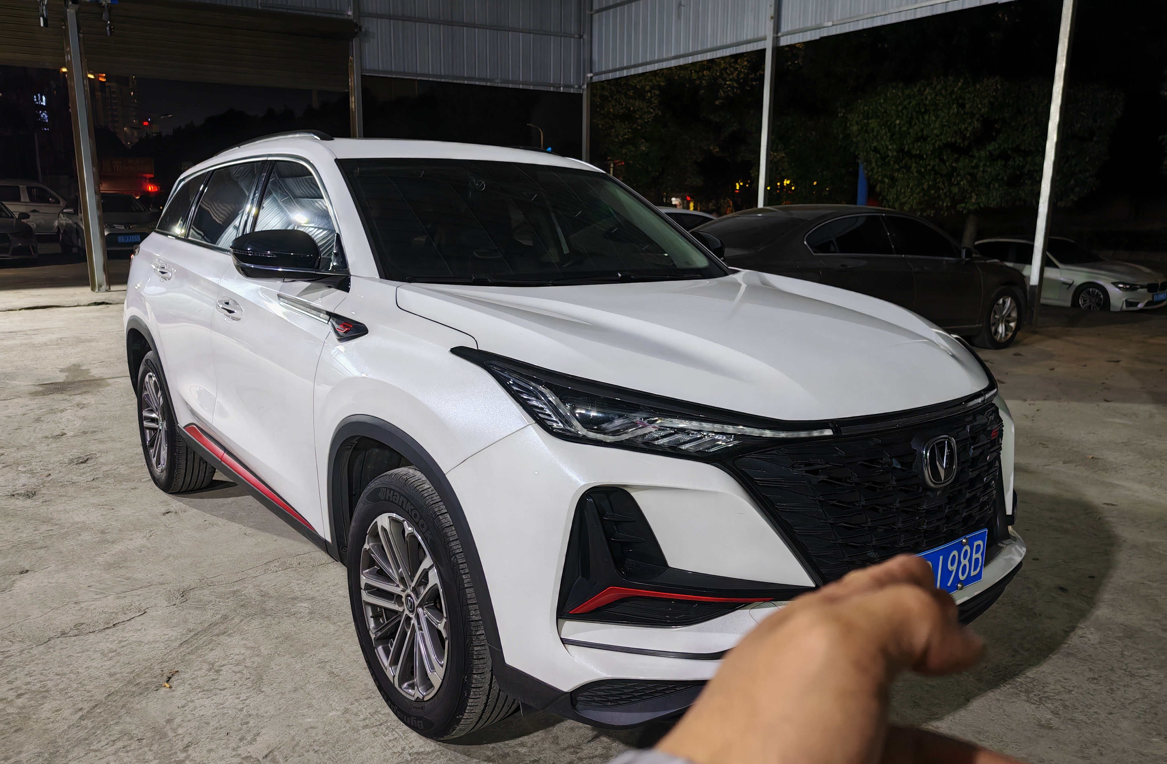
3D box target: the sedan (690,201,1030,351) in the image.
[{"bbox_3d":[2.606,-1.023,8.792,4.950,1.480,1.870,-9,15,-38],"label":"sedan"}]

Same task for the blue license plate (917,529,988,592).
[{"bbox_3d":[0.865,0.463,2.123,0.440,0.140,0.012,-7,13,-38],"label":"blue license plate"}]

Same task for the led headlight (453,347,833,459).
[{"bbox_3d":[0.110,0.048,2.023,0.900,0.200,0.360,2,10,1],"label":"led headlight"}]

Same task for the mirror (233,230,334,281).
[{"bbox_3d":[-0.935,-0.390,2.680,0.250,0.175,0.210,-7,13,-38],"label":"mirror"}]

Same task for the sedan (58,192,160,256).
[{"bbox_3d":[-10.694,-3.708,20.038,1.820,1.450,4.650,-7,14,-32],"label":"sedan"}]

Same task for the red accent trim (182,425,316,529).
[{"bbox_3d":[-1.340,0.338,3.427,0.045,0.100,1.520,-7,13,-38],"label":"red accent trim"}]

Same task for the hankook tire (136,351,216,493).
[{"bbox_3d":[-2.120,0.202,4.565,0.228,0.725,0.725,-7,13,-38],"label":"hankook tire"}]

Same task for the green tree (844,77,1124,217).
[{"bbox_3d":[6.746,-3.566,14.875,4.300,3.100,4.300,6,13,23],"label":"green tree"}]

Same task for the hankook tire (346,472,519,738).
[{"bbox_3d":[-0.425,0.613,2.492,0.228,0.725,0.725,-7,13,-38],"label":"hankook tire"}]

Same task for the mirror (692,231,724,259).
[{"bbox_3d":[0.604,-0.607,3.890,0.250,0.175,0.210,-7,13,-38],"label":"mirror"}]

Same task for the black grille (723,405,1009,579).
[{"bbox_3d":[0.807,0.293,2.172,1.200,0.460,0.200,-7,13,-38],"label":"black grille"}]

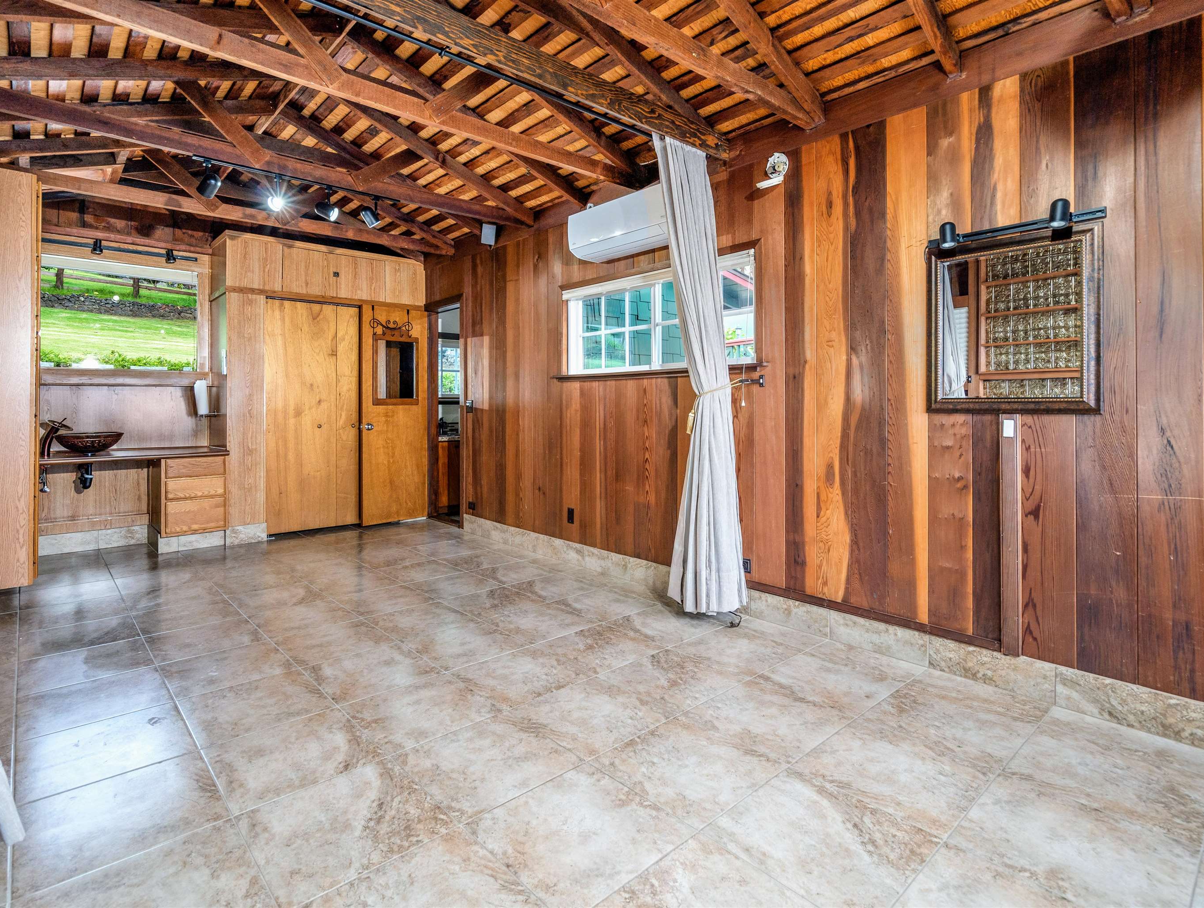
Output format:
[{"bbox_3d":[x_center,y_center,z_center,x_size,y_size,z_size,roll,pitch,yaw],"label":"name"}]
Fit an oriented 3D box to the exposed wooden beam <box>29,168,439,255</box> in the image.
[{"bbox_3d":[-2.553,-1.781,4.564,3.150,0.105,0.050,-5,6,-42],"label":"exposed wooden beam"}]

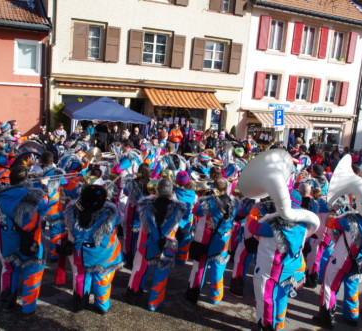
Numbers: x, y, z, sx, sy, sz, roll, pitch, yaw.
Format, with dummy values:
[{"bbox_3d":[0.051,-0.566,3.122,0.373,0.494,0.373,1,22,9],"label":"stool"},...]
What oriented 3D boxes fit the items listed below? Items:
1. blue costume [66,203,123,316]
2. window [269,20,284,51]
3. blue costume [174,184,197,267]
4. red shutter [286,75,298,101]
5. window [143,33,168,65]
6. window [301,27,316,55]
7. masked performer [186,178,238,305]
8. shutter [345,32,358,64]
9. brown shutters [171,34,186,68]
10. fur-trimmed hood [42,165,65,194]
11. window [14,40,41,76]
[{"bbox_3d":[-1.085,1.051,4.665,0.660,1.700,0.520,7,12,13],"label":"blue costume"},{"bbox_3d":[5.282,-7.118,20.566,0.908,1.534,0.120,0,10,-25],"label":"window"},{"bbox_3d":[0.079,0.946,6.245,0.520,1.360,0.400,6,9,10],"label":"blue costume"},{"bbox_3d":[6.380,-4.386,21.397,0.601,1.421,0.060,0,10,-25],"label":"red shutter"},{"bbox_3d":[-1.173,-5.168,16.678,1.058,1.351,0.120,1,9,-20],"label":"window"},{"bbox_3d":[7.099,-6.904,20.793,0.765,1.563,0.100,0,13,-22],"label":"window"},{"bbox_3d":[0.397,1.140,5.039,0.580,1.470,0.460,0,11,-25],"label":"masked performer"},{"bbox_3d":[9.354,-6.369,20.263,0.484,1.593,0.060,0,11,-22],"label":"shutter"},{"bbox_3d":[-0.089,-5.312,17.509,0.595,1.464,0.060,-1,13,-23],"label":"brown shutters"},{"bbox_3d":[-2.113,0.232,6.200,0.360,0.460,0.280,8,10,26],"label":"fur-trimmed hood"},{"bbox_3d":[-6.204,-4.352,15.153,0.993,1.358,0.160,1,11,-20],"label":"window"}]

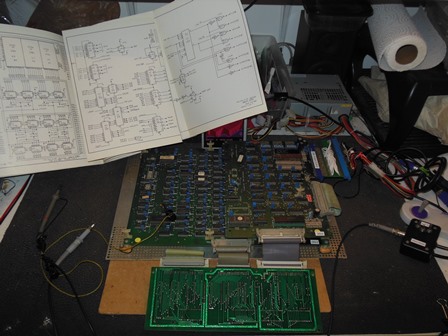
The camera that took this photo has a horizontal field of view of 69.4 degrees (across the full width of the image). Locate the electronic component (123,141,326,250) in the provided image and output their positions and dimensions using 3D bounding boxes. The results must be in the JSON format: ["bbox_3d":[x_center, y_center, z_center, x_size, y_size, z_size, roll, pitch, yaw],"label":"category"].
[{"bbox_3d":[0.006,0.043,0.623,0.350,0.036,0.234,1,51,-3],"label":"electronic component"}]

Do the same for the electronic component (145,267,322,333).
[{"bbox_3d":[0.016,0.209,0.515,0.267,0.014,0.097,2,56,-2],"label":"electronic component"}]

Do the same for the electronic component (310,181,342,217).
[{"bbox_3d":[0.190,0.058,0.604,0.044,0.028,0.072,1,51,-3],"label":"electronic component"}]

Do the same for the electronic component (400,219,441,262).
[{"bbox_3d":[0.363,0.132,0.596,0.053,0.027,0.063,20,52,13],"label":"electronic component"}]

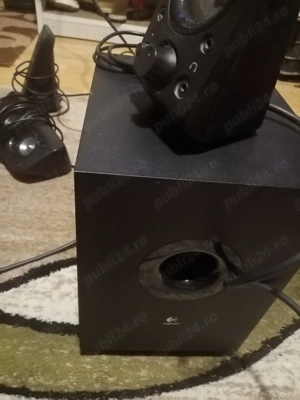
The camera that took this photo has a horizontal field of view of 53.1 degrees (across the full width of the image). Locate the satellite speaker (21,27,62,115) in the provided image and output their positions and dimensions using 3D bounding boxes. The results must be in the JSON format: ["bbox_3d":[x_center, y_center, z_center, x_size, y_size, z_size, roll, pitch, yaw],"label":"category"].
[{"bbox_3d":[-0.293,-0.332,0.765,0.108,0.192,0.086,-2,43,-14],"label":"satellite speaker"}]

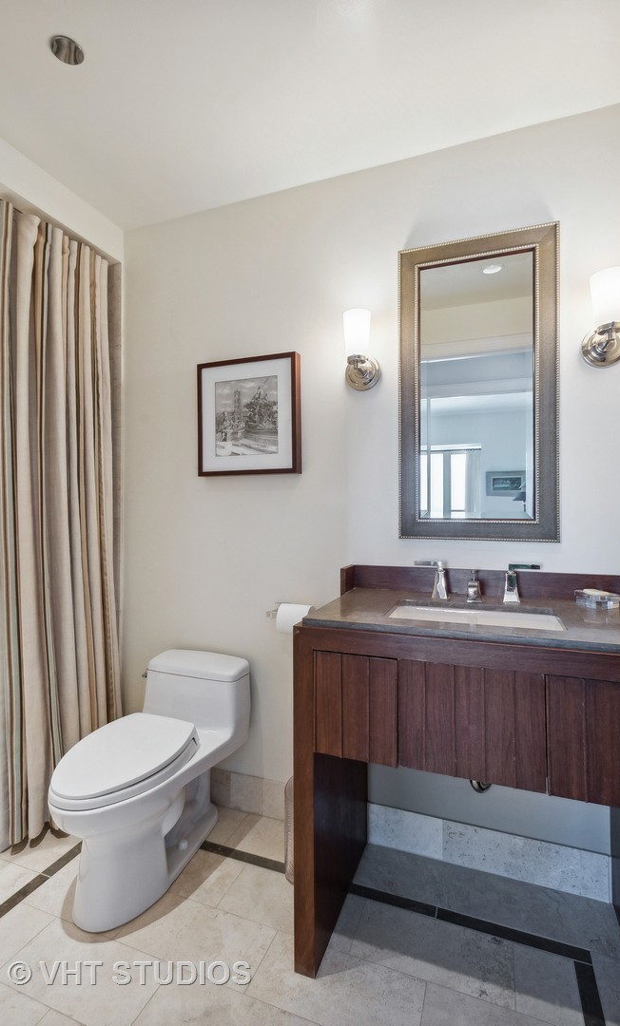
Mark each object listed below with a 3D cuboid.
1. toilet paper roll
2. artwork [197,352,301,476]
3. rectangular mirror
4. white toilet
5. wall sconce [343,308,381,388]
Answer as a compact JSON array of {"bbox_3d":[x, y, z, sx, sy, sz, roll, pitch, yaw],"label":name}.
[{"bbox_3d":[-0.050,0.389,1.761,0.115,0.111,0.110,0,-1,21],"label":"toilet paper roll"},{"bbox_3d":[-0.244,-0.373,1.901,0.427,0.454,0.045,0,-1,21],"label":"artwork"},{"bbox_3d":[0.550,-0.412,1.612,0.503,1.009,0.030,0,-1,21],"label":"rectangular mirror"},{"bbox_3d":[-0.517,0.872,1.619,0.417,0.628,0.717,0,-1,21],"label":"white toilet"},{"bbox_3d":[0.174,-0.573,1.695,0.122,0.258,0.140,0,-1,21],"label":"wall sconce"}]

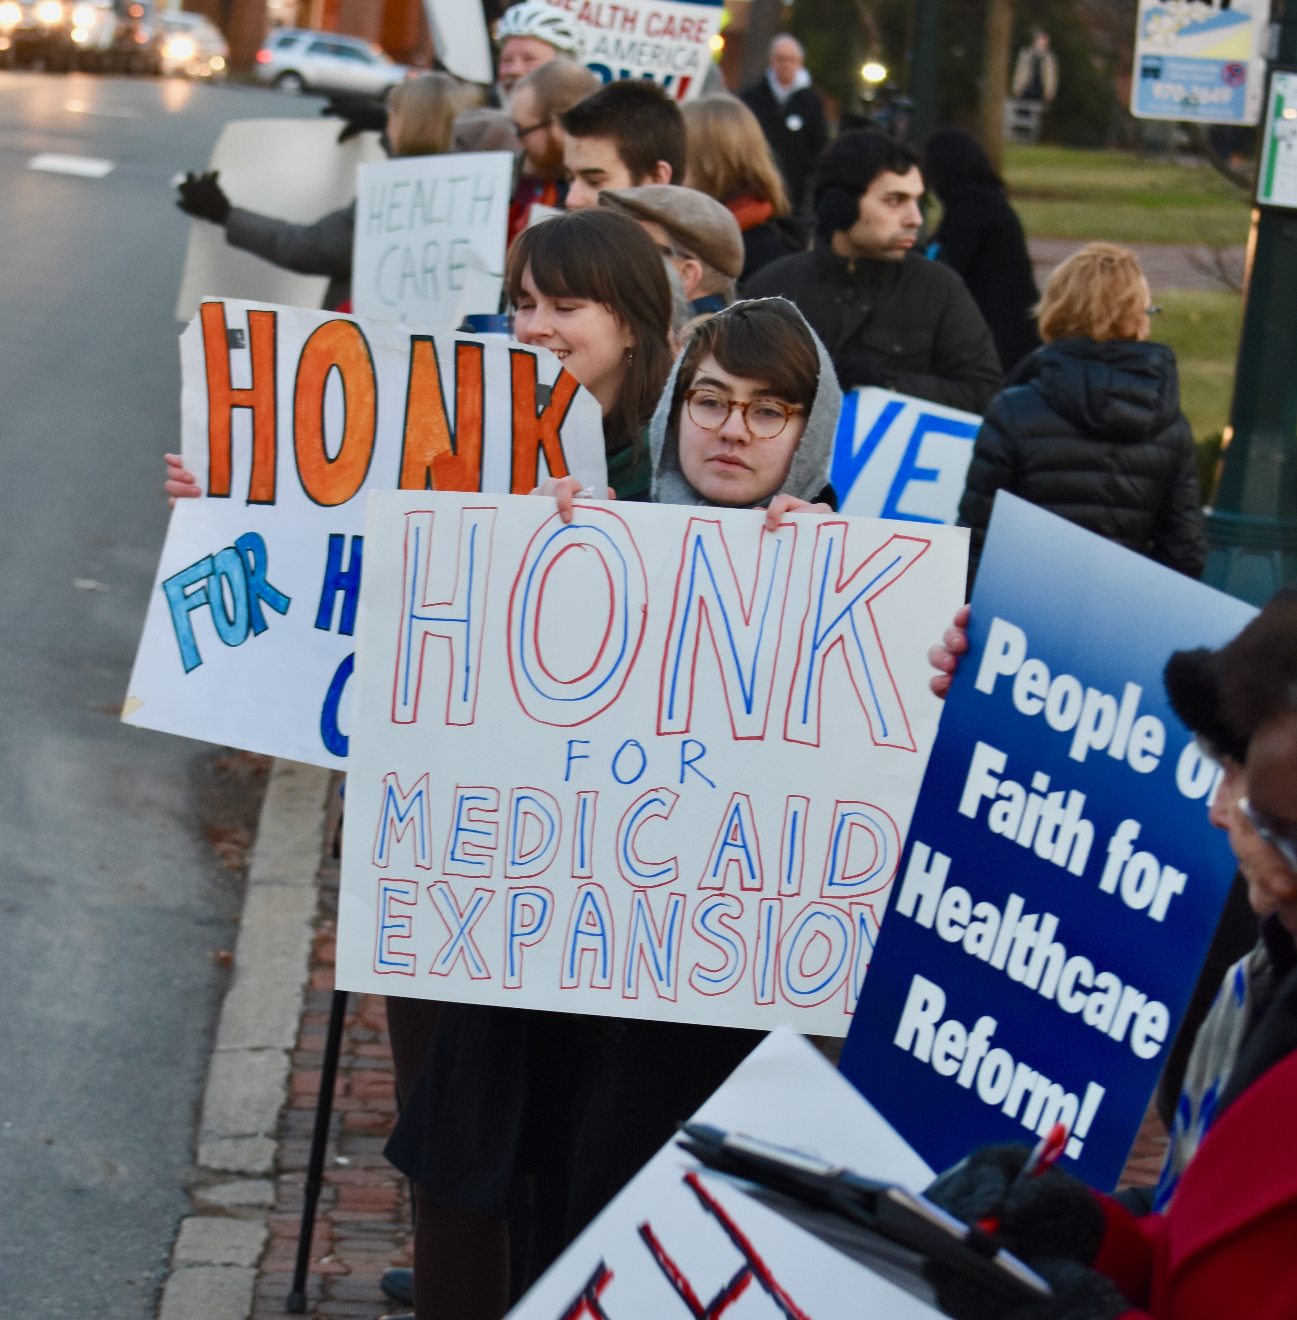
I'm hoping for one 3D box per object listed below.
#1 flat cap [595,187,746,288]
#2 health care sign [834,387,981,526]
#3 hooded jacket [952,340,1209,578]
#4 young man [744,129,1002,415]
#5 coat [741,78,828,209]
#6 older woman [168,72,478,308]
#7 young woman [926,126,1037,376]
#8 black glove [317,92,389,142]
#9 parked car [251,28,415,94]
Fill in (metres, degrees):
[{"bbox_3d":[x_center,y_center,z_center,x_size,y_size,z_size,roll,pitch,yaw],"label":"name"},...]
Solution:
[{"bbox_3d":[0.038,-0.714,9.500,0.270,0.120,0.200,21,0,-22],"label":"flat cap"},{"bbox_3d":[0.293,-0.202,9.750,0.660,0.540,0.020,14,7,8],"label":"health care sign"},{"bbox_3d":[0.688,-0.214,9.537,0.460,0.660,0.340,6,7,8],"label":"hooded jacket"},{"bbox_3d":[0.331,-0.065,10.201,0.520,1.780,0.400,6,7,14],"label":"young man"},{"bbox_3d":[0.683,-2.578,29.300,0.520,0.850,0.320,5,7,3],"label":"coat"},{"bbox_3d":[-0.837,-0.686,14.600,0.680,1.650,0.580,9,8,30],"label":"older woman"},{"bbox_3d":[0.982,-0.873,18.094,0.380,1.660,0.460,9,8,31],"label":"young woman"},{"bbox_3d":[-0.764,-1.406,14.700,0.190,0.125,0.100,6,7,12],"label":"black glove"},{"bbox_3d":[-8.012,-15.403,148.000,4.430,1.730,1.820,7,7,-11],"label":"parked car"}]

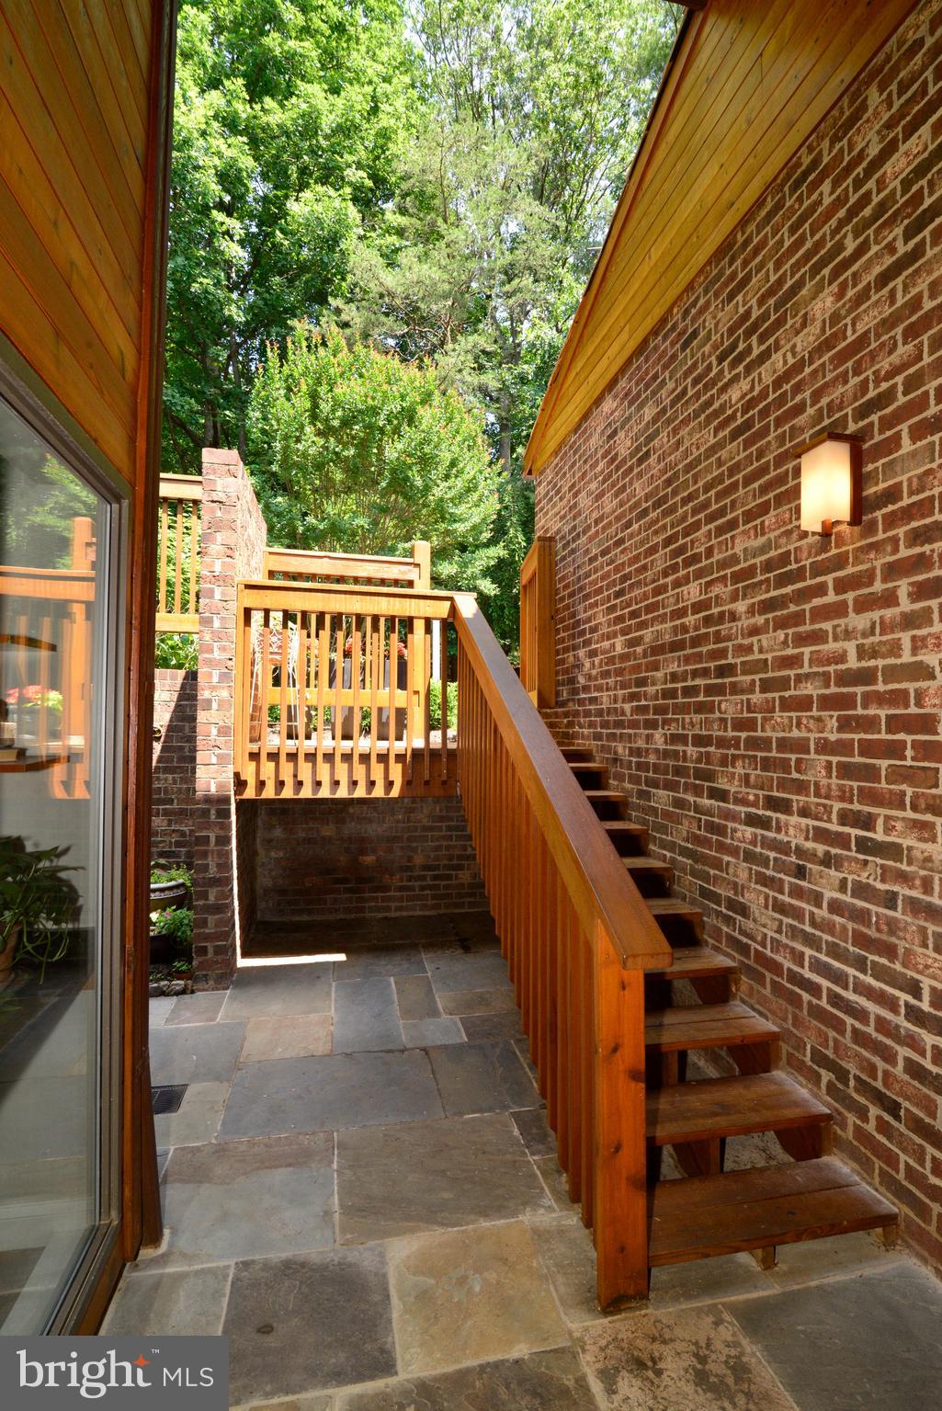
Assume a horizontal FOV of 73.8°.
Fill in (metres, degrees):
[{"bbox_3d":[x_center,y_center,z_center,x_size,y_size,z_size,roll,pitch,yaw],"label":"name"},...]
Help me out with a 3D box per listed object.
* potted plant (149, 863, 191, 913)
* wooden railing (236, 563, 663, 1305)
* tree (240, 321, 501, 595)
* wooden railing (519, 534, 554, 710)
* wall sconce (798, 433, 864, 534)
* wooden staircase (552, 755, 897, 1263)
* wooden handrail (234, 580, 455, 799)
[{"bbox_3d":[-2.154,1.229,4.200,0.520,0.310,0.520,0,-1,-12],"label":"potted plant"},{"bbox_3d":[-0.489,0.409,2.956,1.580,2.484,2.775,0,-1,-12],"label":"wooden railing"},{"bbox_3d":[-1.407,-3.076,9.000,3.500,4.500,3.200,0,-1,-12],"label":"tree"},{"bbox_3d":[0.554,-0.650,5.273,0.150,1.360,0.530,0,-1,-12],"label":"wooden railing"},{"bbox_3d":[1.209,-0.717,2.118,0.145,0.328,0.160,0,-1,-12],"label":"wall sconce"},{"bbox_3d":[0.605,0.956,3.054,0.875,1.399,2.520,0,-1,-12],"label":"wooden staircase"},{"bbox_3d":[-0.820,-0.095,4.245,1.448,1.415,0.140,0,-1,-12],"label":"wooden handrail"}]

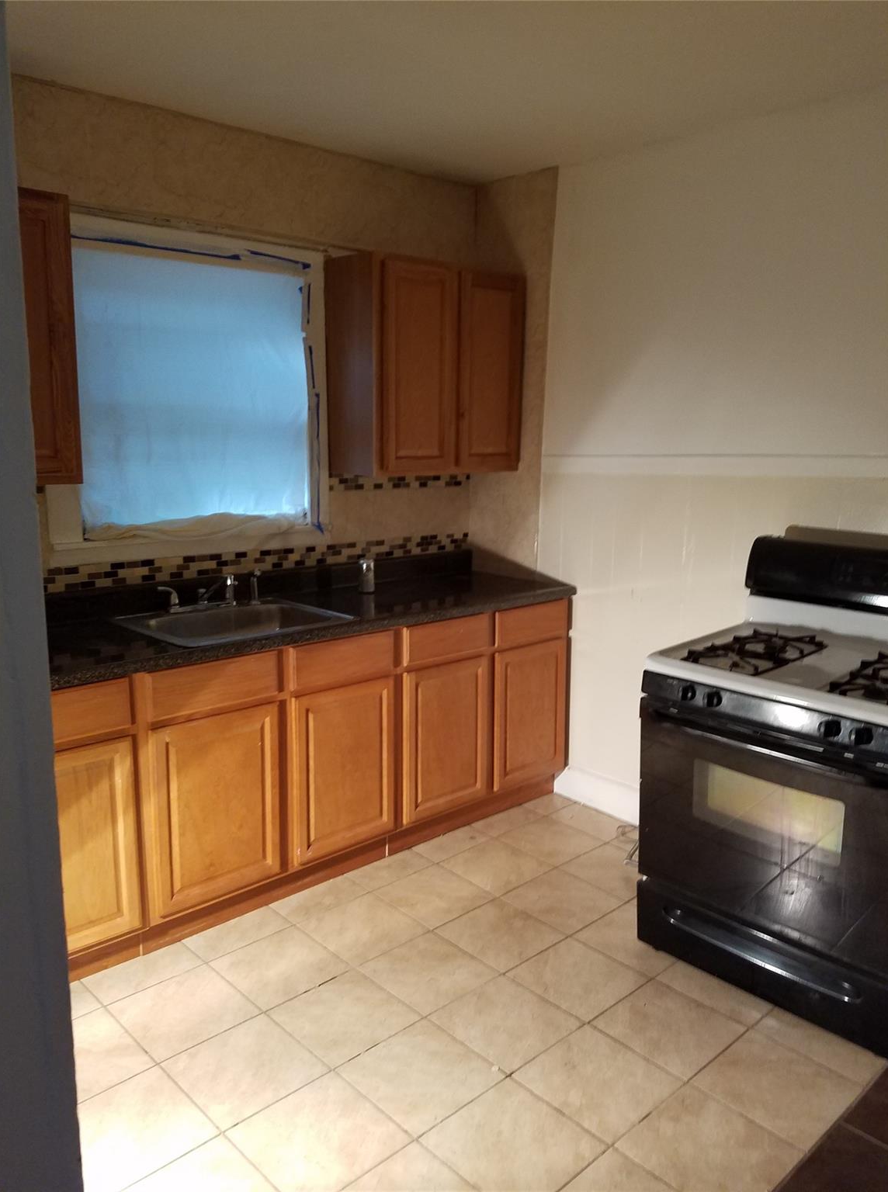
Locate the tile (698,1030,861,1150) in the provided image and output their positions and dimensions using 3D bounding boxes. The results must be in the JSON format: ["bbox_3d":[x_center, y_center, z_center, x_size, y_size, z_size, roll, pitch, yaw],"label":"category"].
[{"bbox_3d":[0.794,1.170,2.139,0.299,0.010,0.299,-9,14,-42],"label":"tile"}]

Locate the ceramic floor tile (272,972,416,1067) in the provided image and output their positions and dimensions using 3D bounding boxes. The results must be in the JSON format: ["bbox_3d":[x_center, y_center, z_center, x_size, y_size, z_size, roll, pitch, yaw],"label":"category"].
[{"bbox_3d":[-0.262,1.113,2.372,0.298,0.010,0.298,-9,14,-43],"label":"ceramic floor tile"}]

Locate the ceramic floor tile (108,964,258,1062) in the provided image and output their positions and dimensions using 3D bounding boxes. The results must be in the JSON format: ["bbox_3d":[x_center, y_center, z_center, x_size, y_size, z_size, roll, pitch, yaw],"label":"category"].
[{"bbox_3d":[-0.688,1.110,2.392,0.299,0.010,0.299,-9,14,-42],"label":"ceramic floor tile"}]

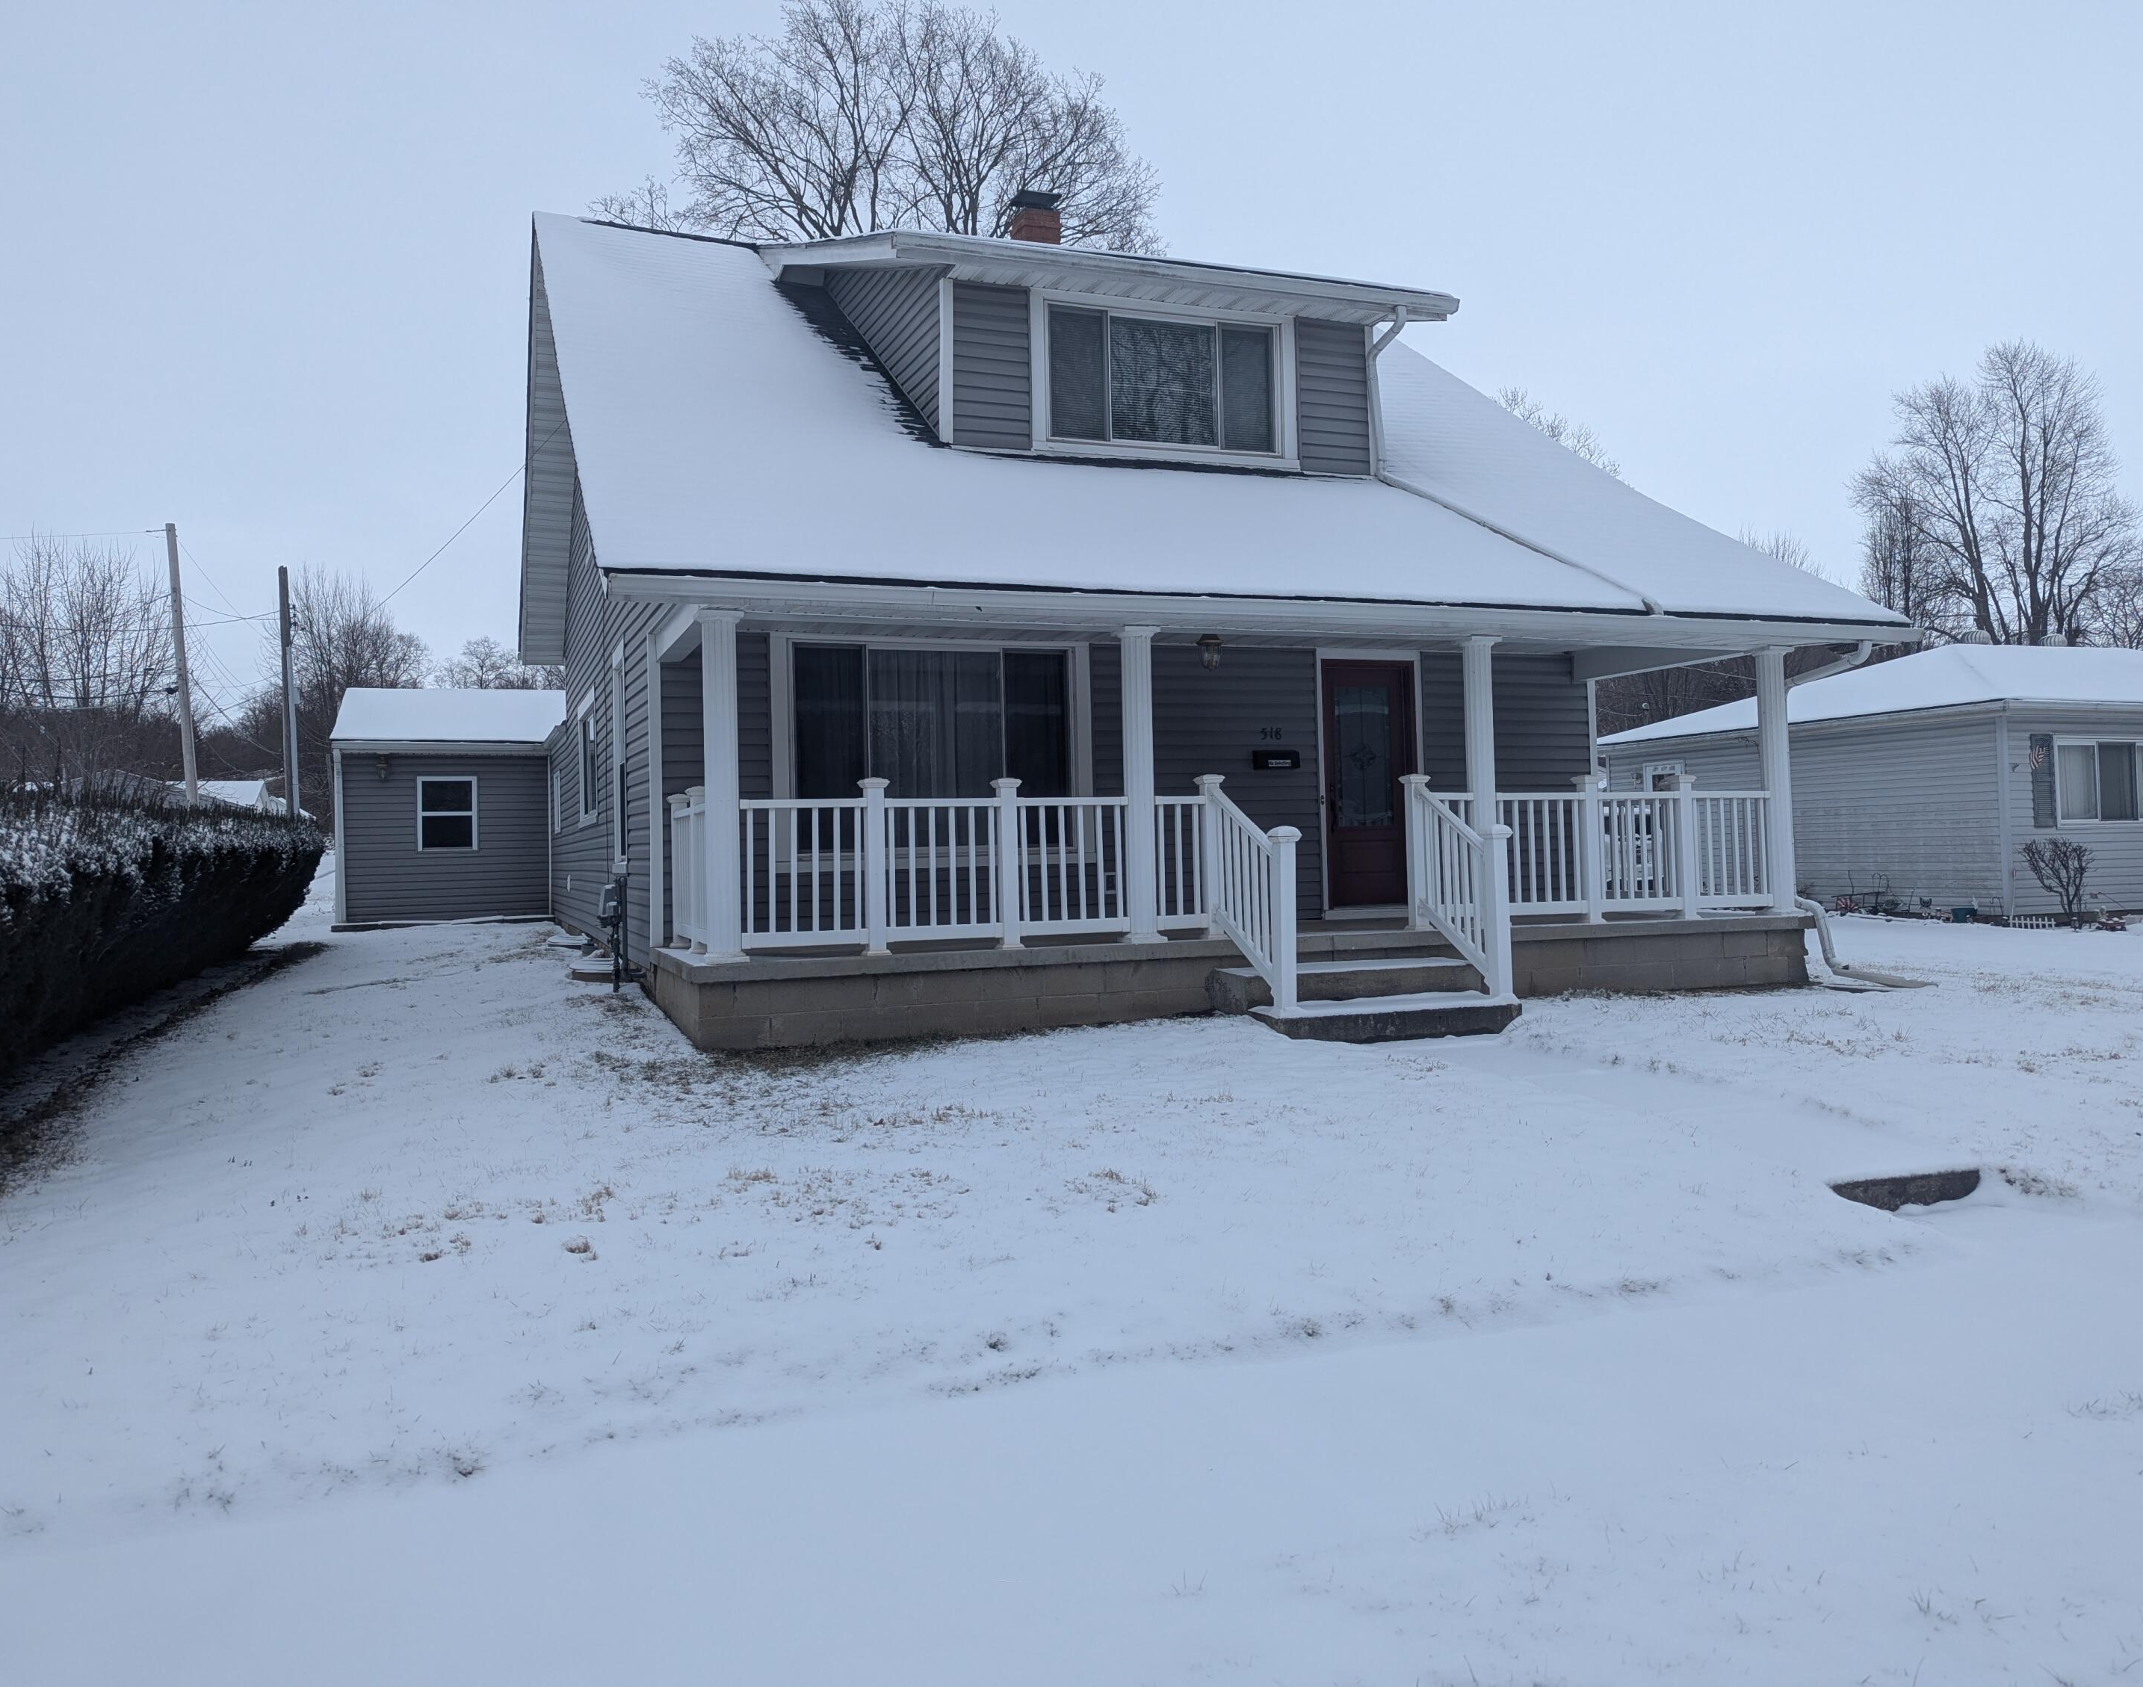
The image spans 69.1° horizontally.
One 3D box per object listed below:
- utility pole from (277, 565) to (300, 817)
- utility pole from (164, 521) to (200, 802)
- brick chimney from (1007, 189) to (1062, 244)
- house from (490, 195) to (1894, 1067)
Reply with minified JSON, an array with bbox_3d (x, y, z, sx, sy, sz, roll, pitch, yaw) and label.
[{"bbox_3d":[-20.087,-2.641,40.009,0.300,8.955,0.300,-2,0,-21],"label":"utility pole"},{"bbox_3d":[-19.898,-2.704,35.075,0.270,9.041,0.270,-5,1,-21],"label":"utility pole"},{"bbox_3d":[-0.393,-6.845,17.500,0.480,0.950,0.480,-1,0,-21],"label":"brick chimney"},{"bbox_3d":[-0.376,-2.576,15.987,9.535,7.608,13.328,-1,0,-21],"label":"house"}]

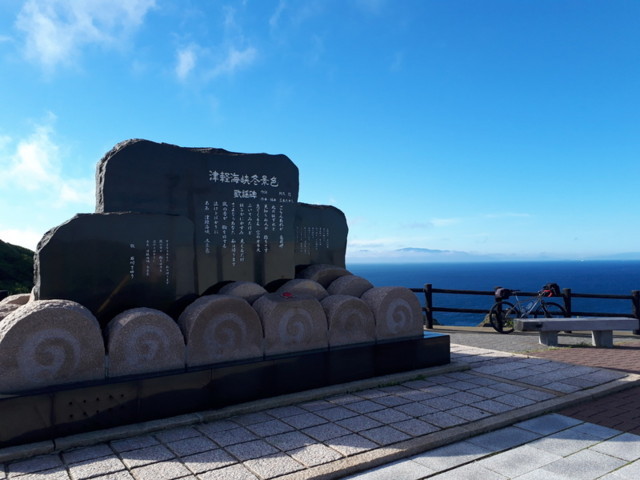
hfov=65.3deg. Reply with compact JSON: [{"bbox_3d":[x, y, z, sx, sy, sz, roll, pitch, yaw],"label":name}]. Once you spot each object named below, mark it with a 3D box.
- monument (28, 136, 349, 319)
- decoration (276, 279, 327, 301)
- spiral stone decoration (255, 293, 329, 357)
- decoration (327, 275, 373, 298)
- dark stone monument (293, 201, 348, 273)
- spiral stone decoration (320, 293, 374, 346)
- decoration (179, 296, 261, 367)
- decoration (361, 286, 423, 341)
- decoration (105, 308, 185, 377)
[{"bbox_3d":[-1.307,0.110,6.991,4.740,2.630,1.220,1,-3,-34],"label":"monument"},{"bbox_3d":[-0.295,0.903,7.132,0.800,0.730,0.400,1,-3,-34],"label":"decoration"},{"bbox_3d":[-0.381,1.100,6.553,0.980,0.730,0.450,1,-3,-34],"label":"spiral stone decoration"},{"bbox_3d":[0.398,0.909,7.606,0.820,0.740,0.420,1,-3,-34],"label":"decoration"},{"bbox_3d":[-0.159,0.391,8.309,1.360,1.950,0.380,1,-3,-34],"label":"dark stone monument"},{"bbox_3d":[0.384,1.123,7.117,0.820,0.710,0.440,1,-3,-34],"label":"spiral stone decoration"},{"bbox_3d":[-1.180,1.066,5.968,0.940,0.770,0.440,1,-3,-34],"label":"decoration"},{"bbox_3d":[1.076,1.094,7.586,0.810,0.790,0.470,1,-3,-34],"label":"decoration"},{"bbox_3d":[-1.918,1.089,5.451,0.820,0.700,0.420,1,-3,-34],"label":"decoration"}]

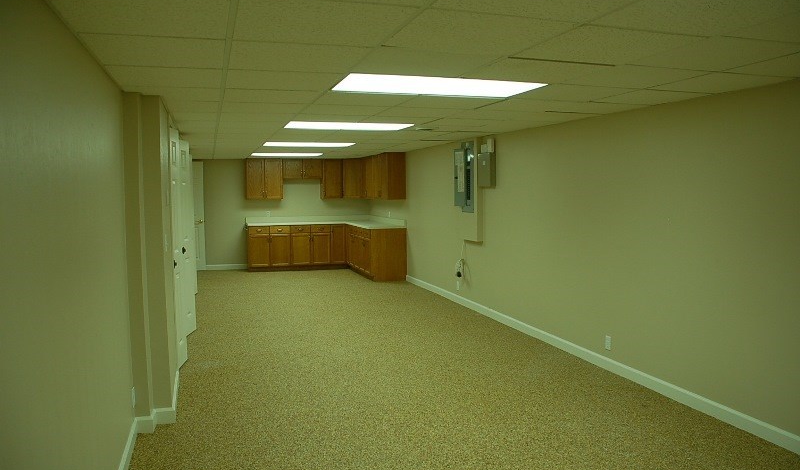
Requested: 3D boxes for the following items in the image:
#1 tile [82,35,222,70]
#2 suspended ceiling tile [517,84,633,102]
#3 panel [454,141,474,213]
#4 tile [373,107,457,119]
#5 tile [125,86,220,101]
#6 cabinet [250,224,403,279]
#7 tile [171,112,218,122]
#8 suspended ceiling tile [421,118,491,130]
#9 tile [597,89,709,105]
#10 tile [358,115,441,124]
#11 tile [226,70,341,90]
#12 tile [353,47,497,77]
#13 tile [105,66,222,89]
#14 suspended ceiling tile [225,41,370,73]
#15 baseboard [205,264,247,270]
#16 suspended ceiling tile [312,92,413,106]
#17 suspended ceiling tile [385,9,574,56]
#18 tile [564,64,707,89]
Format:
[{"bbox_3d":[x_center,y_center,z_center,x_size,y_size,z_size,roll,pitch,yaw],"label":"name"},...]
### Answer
[{"bbox_3d":[-1.037,-0.802,2.618,0.600,0.020,0.600,-2,4,-18],"label":"tile"},{"bbox_3d":[1.119,-0.932,3.915,0.615,0.020,0.600,-2,5,-18],"label":"suspended ceiling tile"},{"bbox_3d":[0.821,-0.715,7.453,0.080,0.863,0.602,-2,4,-18],"label":"panel"},{"bbox_3d":[0.197,-0.998,4.861,0.605,0.020,0.600,-2,4,-18],"label":"tile"},{"bbox_3d":[-1.409,-0.891,3.743,0.560,0.020,0.600,-2,5,-18],"label":"tile"},{"bbox_3d":[-1.494,0.293,11.151,2.455,0.874,2.573,-2,4,-18],"label":"cabinet"},{"bbox_3d":[-1.694,-0.986,4.942,0.352,0.020,0.600,-2,4,-18],"label":"tile"},{"bbox_3d":[0.578,-1.062,5.619,0.615,0.020,0.600,-2,5,-18],"label":"suspended ceiling tile"},{"bbox_3d":[1.719,-0.955,4.139,0.548,0.020,0.600,-2,4,-18],"label":"tile"},{"bbox_3d":[-0.016,-1.041,5.432,0.615,0.020,0.600,-2,5,-18],"label":"tile"},{"bbox_3d":[-0.662,-0.869,3.354,0.615,0.020,0.600,-2,5,-18],"label":"tile"},{"bbox_3d":[0.130,-0.851,2.977,0.605,0.020,0.600,-2,4,-18],"label":"tile"},{"bbox_3d":[-1.245,-0.862,3.230,0.555,0.020,0.600,-2,4,-18],"label":"tile"},{"bbox_3d":[-0.479,-0.829,2.790,0.605,0.020,0.600,-2,4,-18],"label":"suspended ceiling tile"},{"bbox_3d":[-3.308,0.614,11.477,0.754,0.110,0.018,-2,4,-18],"label":"baseboard"},{"bbox_3d":[-0.249,-0.933,4.109,0.615,0.020,0.600,-2,5,-18],"label":"suspended ceiling tile"},{"bbox_3d":[0.292,-0.803,2.405,0.615,0.020,0.600,-2,5,-18],"label":"suspended ceiling tile"},{"bbox_3d":[1.312,-0.887,3.358,0.605,0.020,0.600,-2,4,-18],"label":"tile"}]

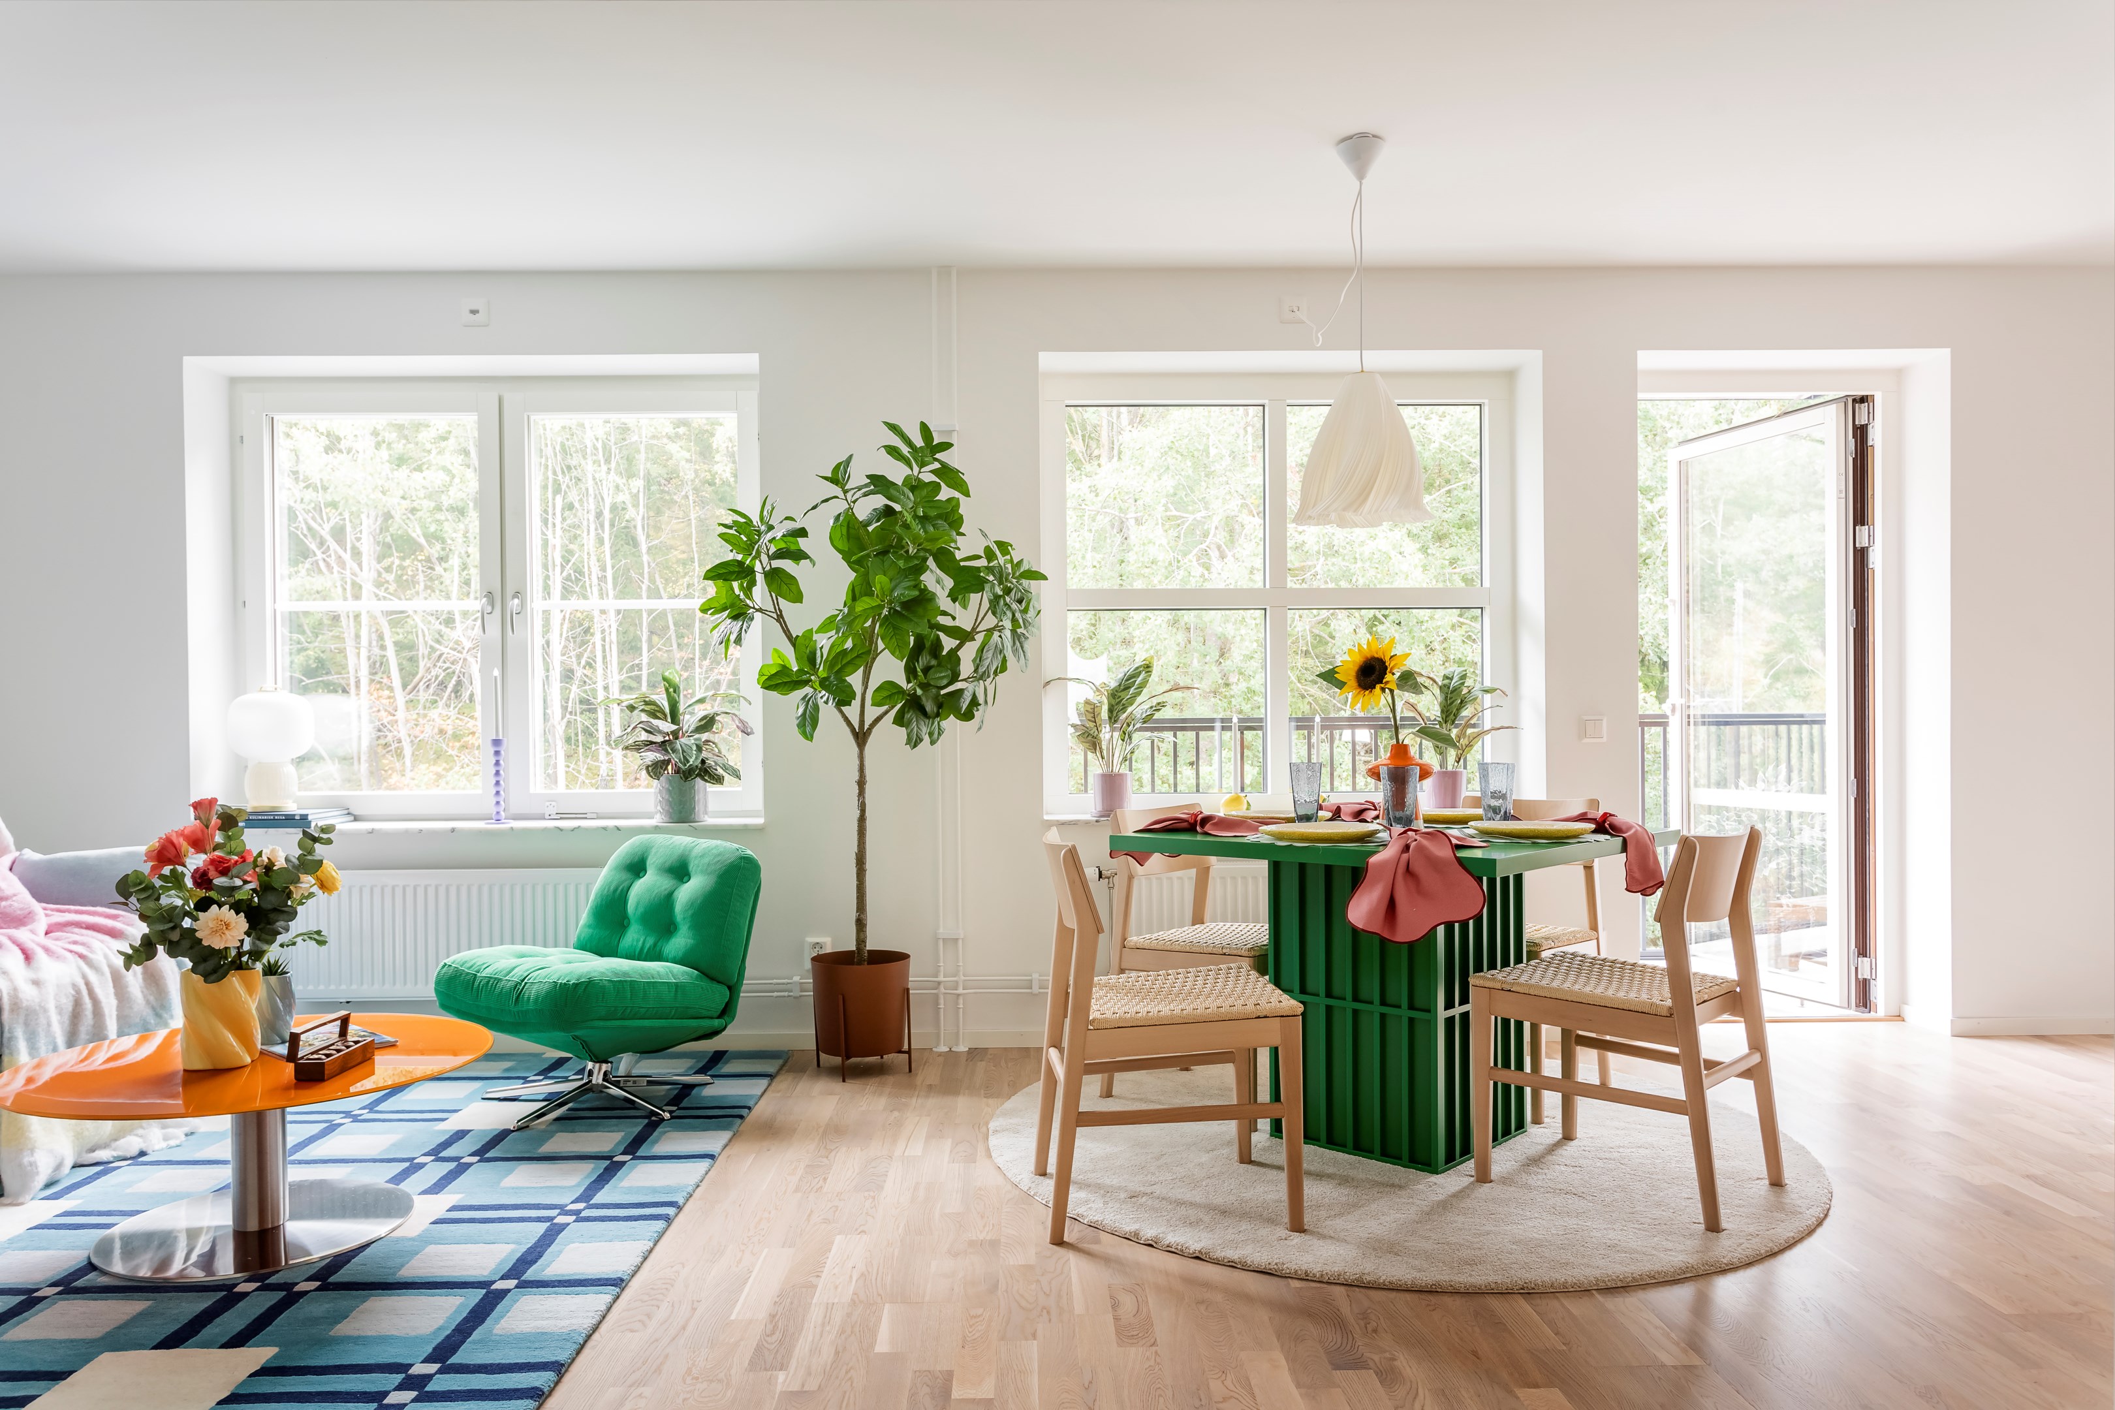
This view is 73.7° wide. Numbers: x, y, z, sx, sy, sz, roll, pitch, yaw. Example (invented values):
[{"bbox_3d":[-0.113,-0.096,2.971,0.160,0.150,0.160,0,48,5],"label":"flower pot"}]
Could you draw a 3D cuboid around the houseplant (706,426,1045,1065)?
[{"bbox_3d":[-0.550,0.128,4.155,0.990,1.920,0.780,0,-1,-2],"label":"houseplant"}]

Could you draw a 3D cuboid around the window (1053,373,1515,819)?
[{"bbox_3d":[0.751,-0.390,4.818,1.610,1.490,0.130,0,-1,-2],"label":"window"}]

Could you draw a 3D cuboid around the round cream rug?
[{"bbox_3d":[0.817,1.061,3.559,1.980,0.016,1.980,0,0,0],"label":"round cream rug"}]

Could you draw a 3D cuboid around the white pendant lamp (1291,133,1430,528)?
[{"bbox_3d":[0.724,-0.895,3.367,0.330,0.920,0.330,0,0,-1],"label":"white pendant lamp"}]

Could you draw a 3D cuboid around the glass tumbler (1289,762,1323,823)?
[{"bbox_3d":[0.657,0.243,3.735,0.085,0.157,0.085,-1,-1,0],"label":"glass tumbler"}]

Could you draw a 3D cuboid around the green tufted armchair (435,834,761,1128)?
[{"bbox_3d":[-1.187,0.723,3.728,0.620,0.710,0.700,0,0,32],"label":"green tufted armchair"}]

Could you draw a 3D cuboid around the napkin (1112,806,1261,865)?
[{"bbox_3d":[0.335,0.337,3.579,0.380,0.145,0.250,0,1,39],"label":"napkin"}]

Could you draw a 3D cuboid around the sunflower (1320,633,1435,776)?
[{"bbox_3d":[0.854,0.064,3.747,0.310,0.495,0.260,0,0,-1],"label":"sunflower"}]

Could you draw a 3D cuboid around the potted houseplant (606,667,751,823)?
[{"bbox_3d":[-1.237,0.129,4.588,0.450,0.495,0.360,0,-1,-2],"label":"potted houseplant"}]

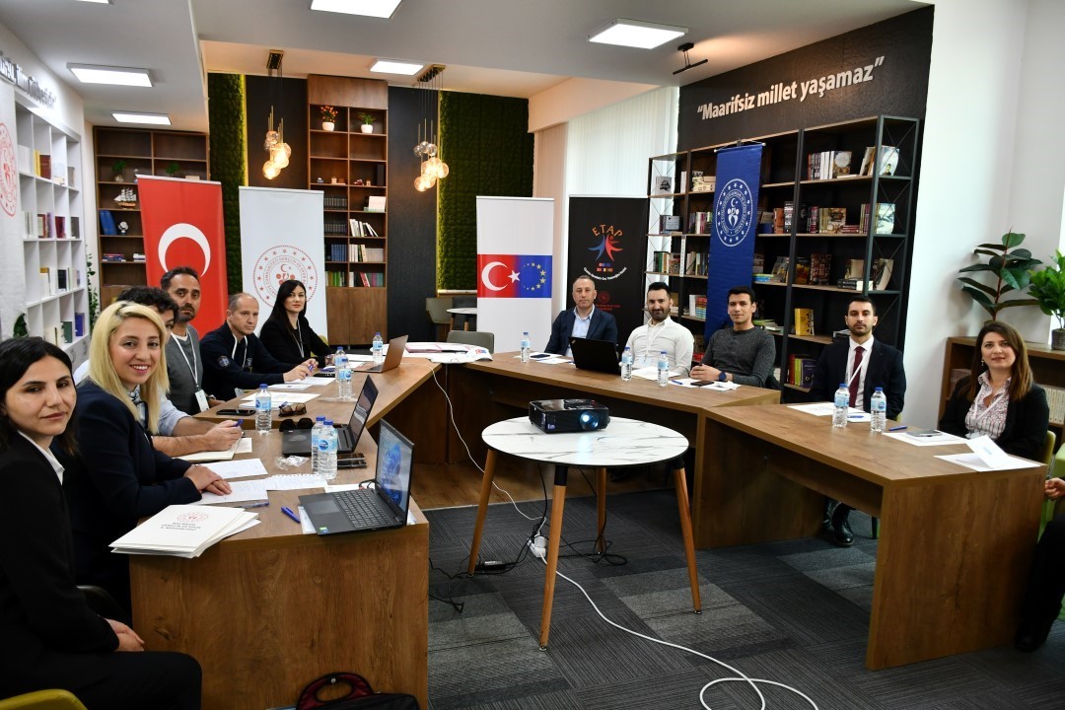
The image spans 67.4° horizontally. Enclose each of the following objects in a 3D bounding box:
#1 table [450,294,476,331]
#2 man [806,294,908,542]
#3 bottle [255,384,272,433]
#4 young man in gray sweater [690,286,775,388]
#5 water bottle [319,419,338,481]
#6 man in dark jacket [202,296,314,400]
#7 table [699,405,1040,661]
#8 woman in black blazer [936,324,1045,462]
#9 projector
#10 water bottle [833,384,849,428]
[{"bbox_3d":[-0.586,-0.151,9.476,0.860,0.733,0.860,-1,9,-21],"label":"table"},{"bbox_3d":[1.817,0.329,4.545,0.560,1.310,0.720,6,9,28],"label":"man"},{"bbox_3d":[-1.134,0.222,3.365,0.065,0.207,0.065,-1,8,-19],"label":"bottle"},{"bbox_3d":[1.244,0.236,5.049,0.560,1.320,0.800,7,10,32],"label":"young man in gray sweater"},{"bbox_3d":[-0.706,0.320,2.753,0.066,0.207,0.066,2,8,0],"label":"water bottle"},{"bbox_3d":[-1.539,0.273,4.506,0.740,1.260,0.550,5,9,23],"label":"man in dark jacket"},{"bbox_3d":[1.448,0.726,3.691,0.780,0.746,1.300,-1,9,-20],"label":"table"},{"bbox_3d":[2.017,0.483,3.693,0.720,1.270,0.500,-4,10,-37],"label":"woman in black blazer"},{"bbox_3d":[0.173,0.287,3.733,0.310,0.105,0.225,-1,8,-18],"label":"projector"},{"bbox_3d":[1.462,0.236,3.773,0.065,0.203,0.065,2,8,0],"label":"water bottle"}]

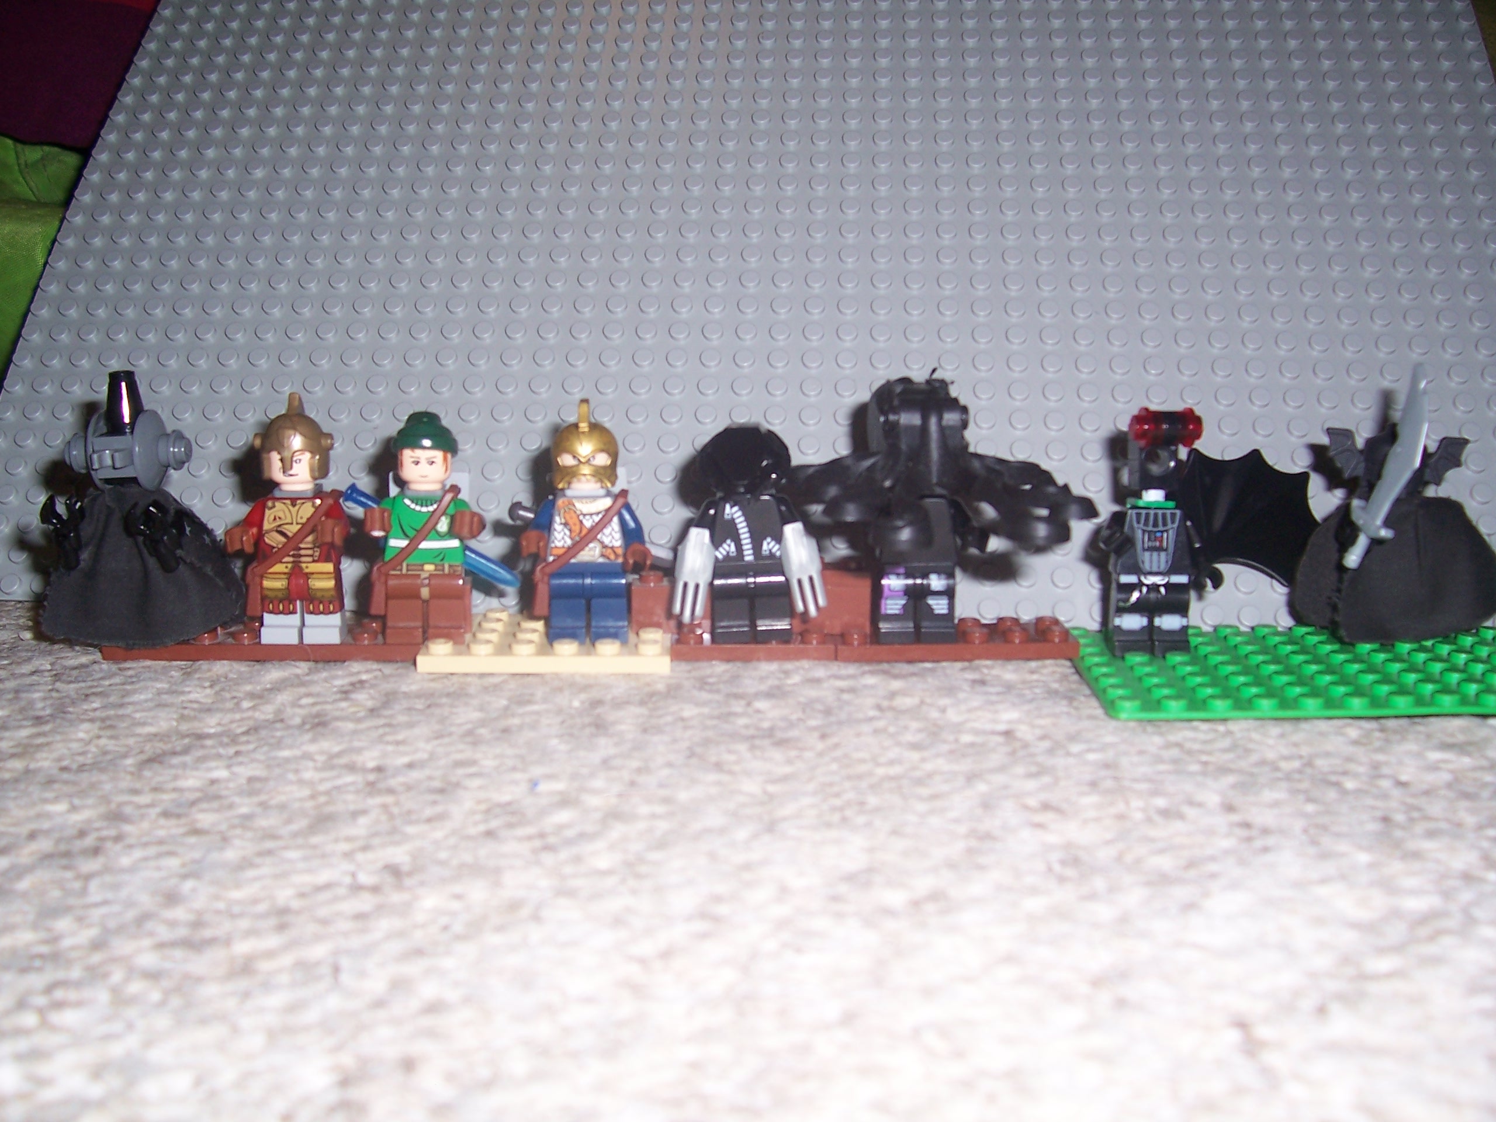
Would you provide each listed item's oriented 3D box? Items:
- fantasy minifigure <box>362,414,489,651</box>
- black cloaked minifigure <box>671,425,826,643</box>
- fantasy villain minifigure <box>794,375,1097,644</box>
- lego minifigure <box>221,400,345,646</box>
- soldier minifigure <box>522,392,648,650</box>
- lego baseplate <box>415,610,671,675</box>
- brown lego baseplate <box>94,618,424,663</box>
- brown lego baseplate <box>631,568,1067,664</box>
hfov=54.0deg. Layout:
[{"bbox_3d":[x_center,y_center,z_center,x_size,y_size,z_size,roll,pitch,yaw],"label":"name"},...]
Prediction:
[{"bbox_3d":[-0.061,-0.006,0.284,0.024,0.045,0.018,0,12,-2],"label":"fantasy minifigure"},{"bbox_3d":[0.000,-0.005,0.286,0.029,0.042,0.018,0,12,-2],"label":"black cloaked minifigure"},{"bbox_3d":[0.037,-0.009,0.286,0.059,0.051,0.039,0,12,-2],"label":"fantasy villain minifigure"},{"bbox_3d":[-0.087,-0.008,0.282,0.024,0.048,0.017,0,12,-2],"label":"lego minifigure"},{"bbox_3d":[-0.032,-0.007,0.285,0.025,0.047,0.018,0,12,-2],"label":"soldier minifigure"},{"bbox_3d":[-0.039,0.015,0.294,0.048,0.005,0.032,0,12,-2],"label":"lego baseplate"},{"bbox_3d":[-0.094,0.016,0.292,0.063,0.005,0.016,0,12,-2],"label":"brown lego baseplate"},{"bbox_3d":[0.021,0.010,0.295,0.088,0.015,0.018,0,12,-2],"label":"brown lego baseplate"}]

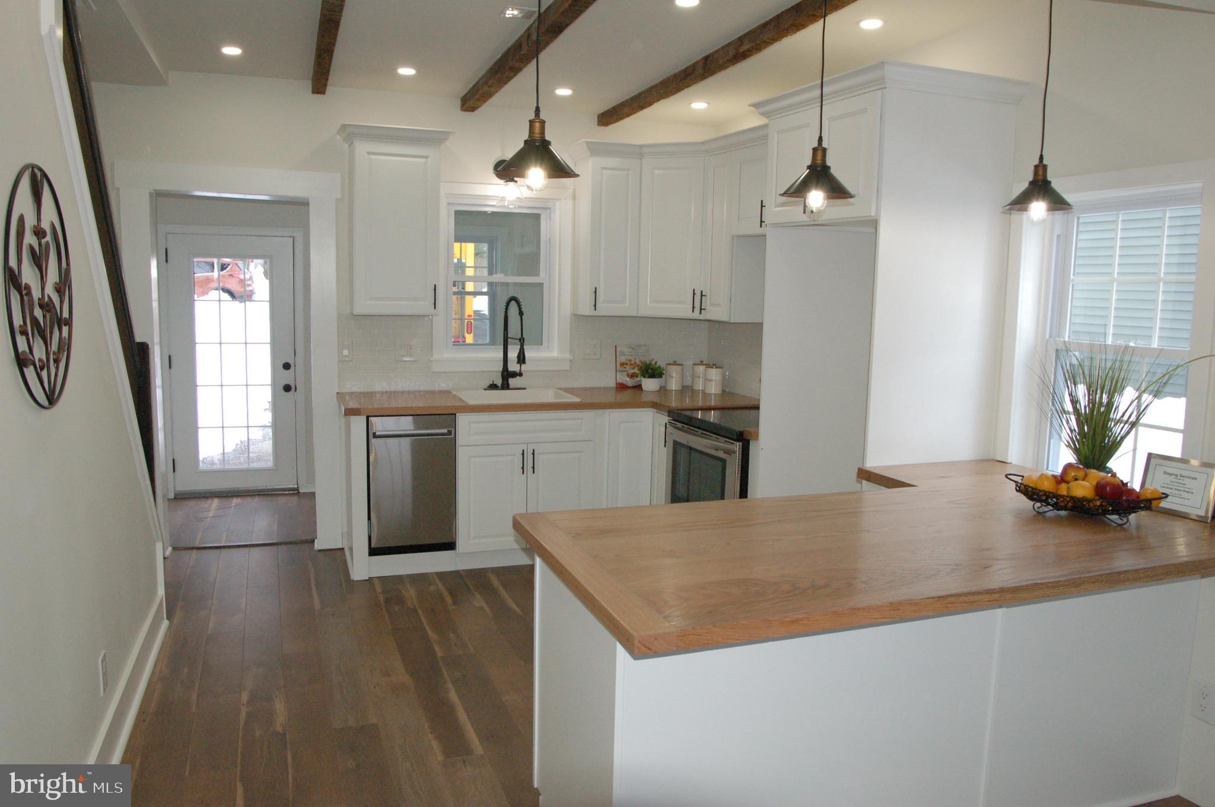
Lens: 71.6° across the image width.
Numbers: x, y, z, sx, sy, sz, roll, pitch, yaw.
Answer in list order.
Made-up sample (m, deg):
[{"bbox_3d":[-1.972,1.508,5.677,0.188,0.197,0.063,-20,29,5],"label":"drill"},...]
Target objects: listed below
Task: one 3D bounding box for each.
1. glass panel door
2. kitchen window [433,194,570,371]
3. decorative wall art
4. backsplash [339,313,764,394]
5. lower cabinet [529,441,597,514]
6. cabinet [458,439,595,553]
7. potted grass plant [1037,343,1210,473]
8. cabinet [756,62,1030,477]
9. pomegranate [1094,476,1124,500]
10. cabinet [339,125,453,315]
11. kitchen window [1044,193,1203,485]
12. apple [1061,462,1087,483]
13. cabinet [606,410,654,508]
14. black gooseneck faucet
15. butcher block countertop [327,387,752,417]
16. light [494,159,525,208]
[{"bbox_3d":[-2.888,-0.290,6.541,0.886,1.988,0.045,-1,8,-21],"label":"glass panel door"},{"bbox_3d":[-0.625,-0.725,5.076,0.850,1.058,0.120,-2,8,-20],"label":"kitchen window"},{"bbox_3d":[-1.339,-0.274,1.998,0.035,0.584,0.606,-1,8,-21],"label":"decorative wall art"},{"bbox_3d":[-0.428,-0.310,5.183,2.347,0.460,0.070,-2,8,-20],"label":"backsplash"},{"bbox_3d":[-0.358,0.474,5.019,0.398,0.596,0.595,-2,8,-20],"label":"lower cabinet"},{"bbox_3d":[-0.541,0.479,4.951,0.767,0.596,0.595,-2,8,-20],"label":"cabinet"},{"bbox_3d":[1.655,0.046,2.740,0.420,0.480,0.440,-1,8,-21],"label":"potted grass plant"},{"bbox_3d":[1.077,-0.074,3.537,0.686,2.335,0.872,-2,8,-20],"label":"cabinet"},{"bbox_3d":[1.399,0.235,2.348,0.078,0.078,0.078,-1,8,-21],"label":"pomegranate"},{"bbox_3d":[-1.220,-1.026,4.859,0.592,1.024,0.384,-1,8,-21],"label":"cabinet"},{"bbox_3d":[1.763,-0.221,2.936,0.110,1.020,0.590,-2,8,-20],"label":"kitchen window"},{"bbox_3d":[1.410,0.212,2.550,0.078,0.070,0.078,-2,8,-20],"label":"apple"},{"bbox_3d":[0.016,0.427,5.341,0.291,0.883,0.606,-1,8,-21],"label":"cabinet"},{"bbox_3d":[-0.581,-0.349,4.985,0.240,0.570,0.220,-2,8,-20],"label":"black gooseneck faucet"},{"bbox_3d":[-0.290,-0.006,5.032,2.468,0.038,0.990,-1,8,-21],"label":"butcher block countertop"},{"bbox_3d":[-0.598,-1.356,5.131,0.167,0.308,0.247,-1,8,-21],"label":"light"}]

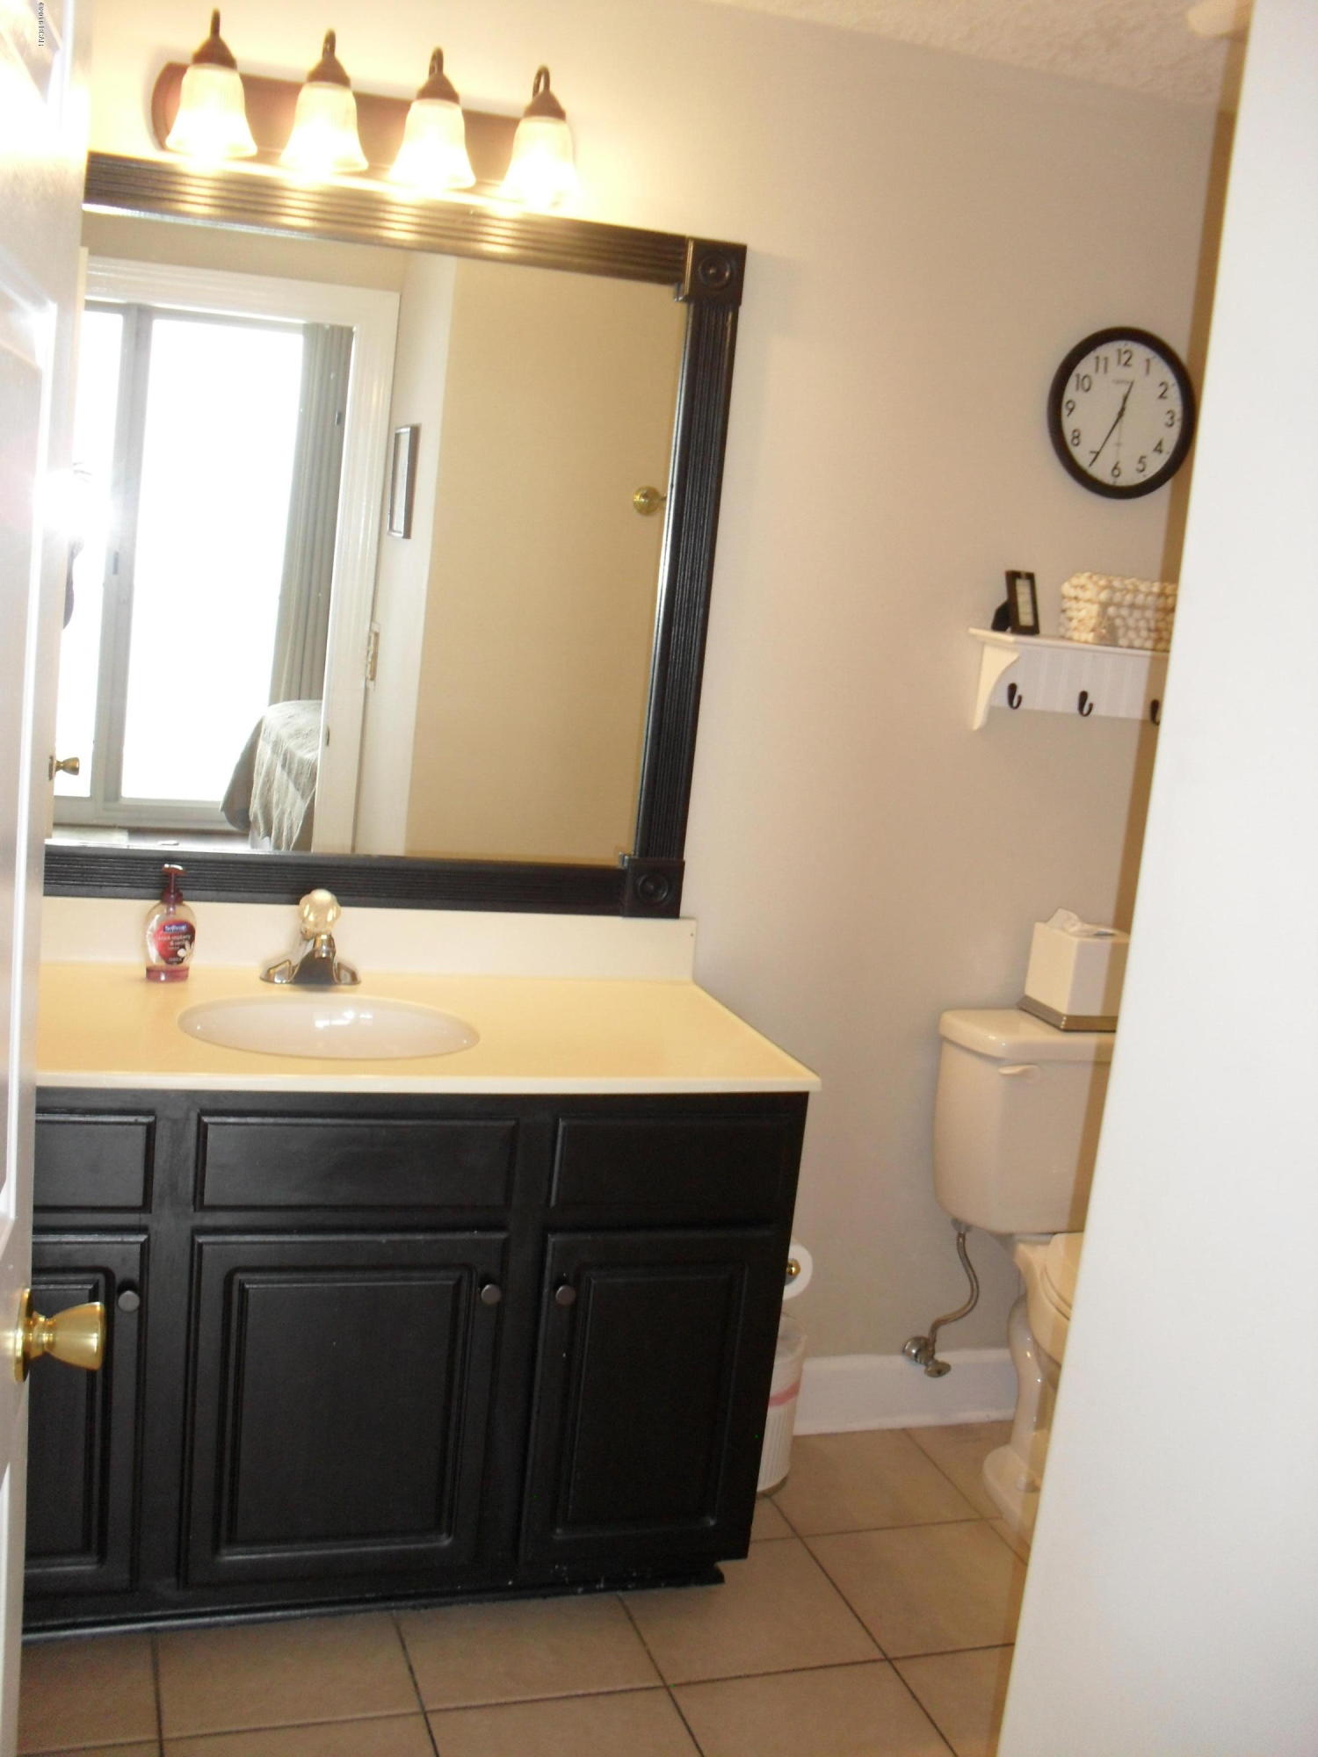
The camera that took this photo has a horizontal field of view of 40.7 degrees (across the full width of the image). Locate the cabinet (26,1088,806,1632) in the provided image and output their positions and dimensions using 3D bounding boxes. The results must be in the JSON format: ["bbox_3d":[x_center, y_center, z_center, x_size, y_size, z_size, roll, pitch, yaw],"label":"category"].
[{"bbox_3d":[-0.491,0.592,2.509,1.203,0.784,0.538,2,10,-18],"label":"cabinet"}]

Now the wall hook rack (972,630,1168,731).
[{"bbox_3d":[0.744,-0.308,2.943,0.465,0.165,0.145,2,10,-18],"label":"wall hook rack"}]

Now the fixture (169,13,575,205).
[{"bbox_3d":[-0.379,-1.045,2.420,0.597,0.190,0.180,2,10,-18],"label":"fixture"}]

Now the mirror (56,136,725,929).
[{"bbox_3d":[-0.459,-0.468,2.592,1.140,1.041,0.025,2,11,-18],"label":"mirror"}]

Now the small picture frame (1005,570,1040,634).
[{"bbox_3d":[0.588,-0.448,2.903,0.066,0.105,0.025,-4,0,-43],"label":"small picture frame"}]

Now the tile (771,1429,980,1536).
[{"bbox_3d":[0.336,1.023,3.017,0.330,0.010,0.325,2,11,-18],"label":"tile"}]

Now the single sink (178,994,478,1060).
[{"bbox_3d":[-0.450,0.258,2.397,0.400,0.140,0.335,2,10,-18],"label":"single sink"}]

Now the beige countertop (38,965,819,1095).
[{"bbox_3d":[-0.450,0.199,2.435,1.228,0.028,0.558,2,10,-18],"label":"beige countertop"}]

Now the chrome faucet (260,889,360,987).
[{"bbox_3d":[-0.495,0.089,2.575,0.150,0.138,0.137,2,10,-18],"label":"chrome faucet"}]

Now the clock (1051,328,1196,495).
[{"bbox_3d":[0.756,-0.766,2.922,0.281,0.281,0.040,2,11,-18],"label":"clock"}]

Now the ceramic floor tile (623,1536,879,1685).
[{"bbox_3d":[0.119,1.072,2.608,0.330,0.010,0.330,2,11,-18],"label":"ceramic floor tile"}]

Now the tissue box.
[{"bbox_3d":[0.721,0.165,3.025,0.150,0.158,0.150,2,11,-18],"label":"tissue box"}]

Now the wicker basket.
[{"bbox_3d":[0.790,-0.436,2.949,0.220,0.110,0.110,2,11,-18],"label":"wicker basket"}]

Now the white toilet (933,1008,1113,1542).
[{"bbox_3d":[0.751,0.669,2.819,0.430,0.770,0.710,2,10,-18],"label":"white toilet"}]

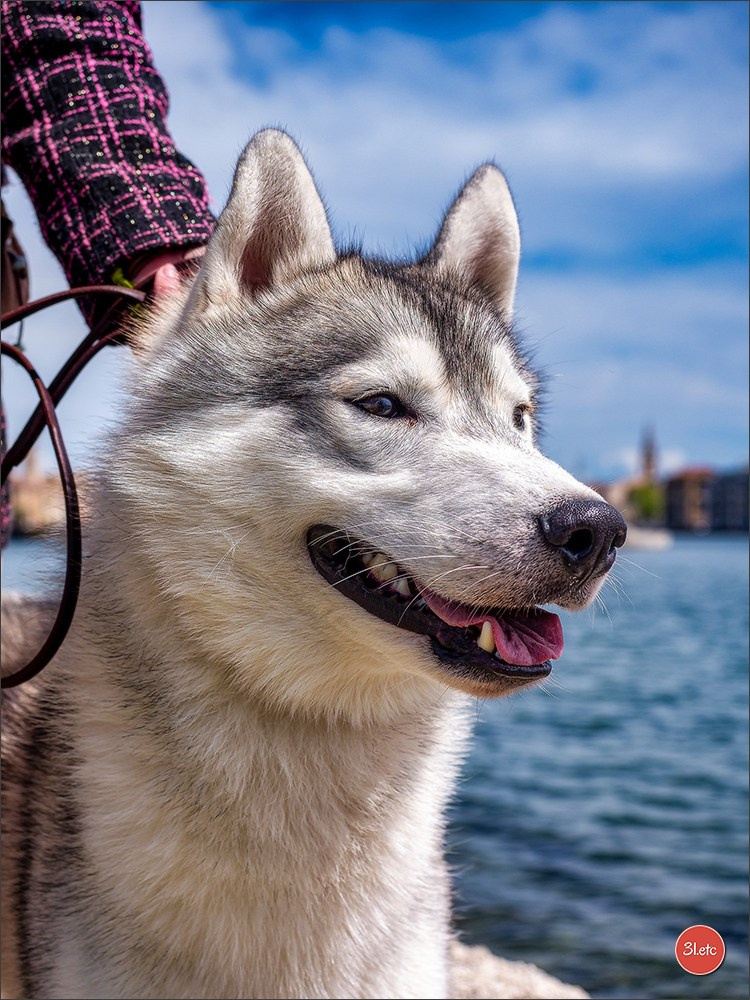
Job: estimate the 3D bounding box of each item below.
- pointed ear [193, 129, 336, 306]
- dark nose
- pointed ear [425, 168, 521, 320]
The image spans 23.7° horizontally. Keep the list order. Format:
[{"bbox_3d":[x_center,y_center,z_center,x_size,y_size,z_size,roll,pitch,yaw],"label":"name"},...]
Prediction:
[{"bbox_3d":[-0.058,-0.151,0.955,0.068,0.093,0.045,1,-1,-30],"label":"pointed ear"},{"bbox_3d":[0.102,0.019,0.885,0.032,0.037,0.041,16,10,43],"label":"dark nose"},{"bbox_3d":[0.058,-0.151,1.040,0.043,0.090,0.064,-1,-1,42],"label":"pointed ear"}]

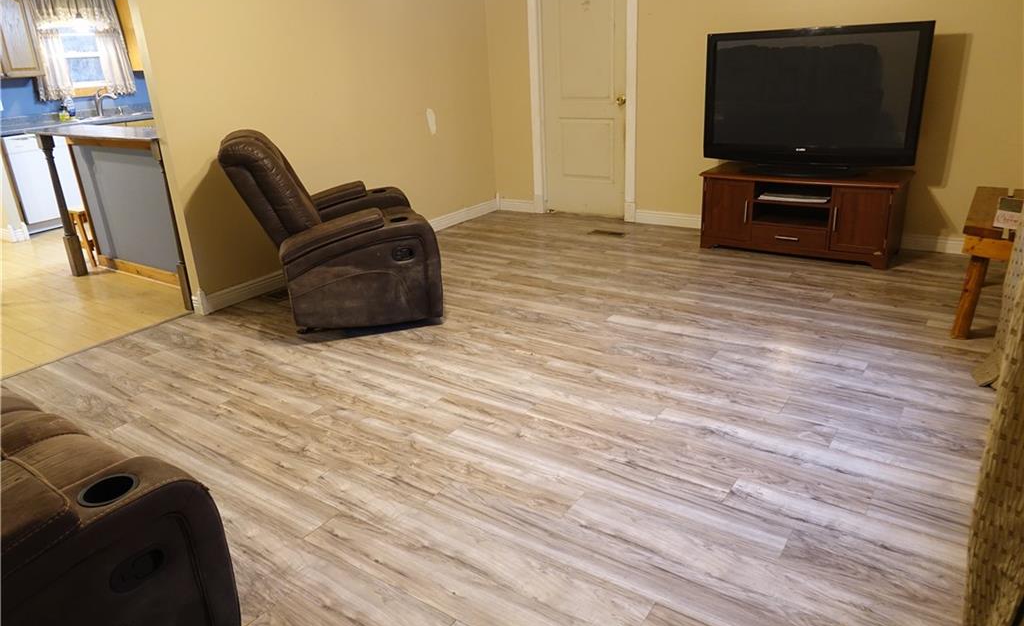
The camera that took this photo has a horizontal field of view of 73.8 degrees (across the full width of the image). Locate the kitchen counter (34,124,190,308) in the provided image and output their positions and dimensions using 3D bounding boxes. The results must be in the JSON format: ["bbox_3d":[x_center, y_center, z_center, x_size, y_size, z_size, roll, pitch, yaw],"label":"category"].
[{"bbox_3d":[-2.405,-0.645,4.291,1.500,0.980,0.380,11,25,33],"label":"kitchen counter"}]

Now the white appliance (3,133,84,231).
[{"bbox_3d":[-4.335,-1.234,6.297,0.600,0.850,0.600,8,24,28],"label":"white appliance"}]

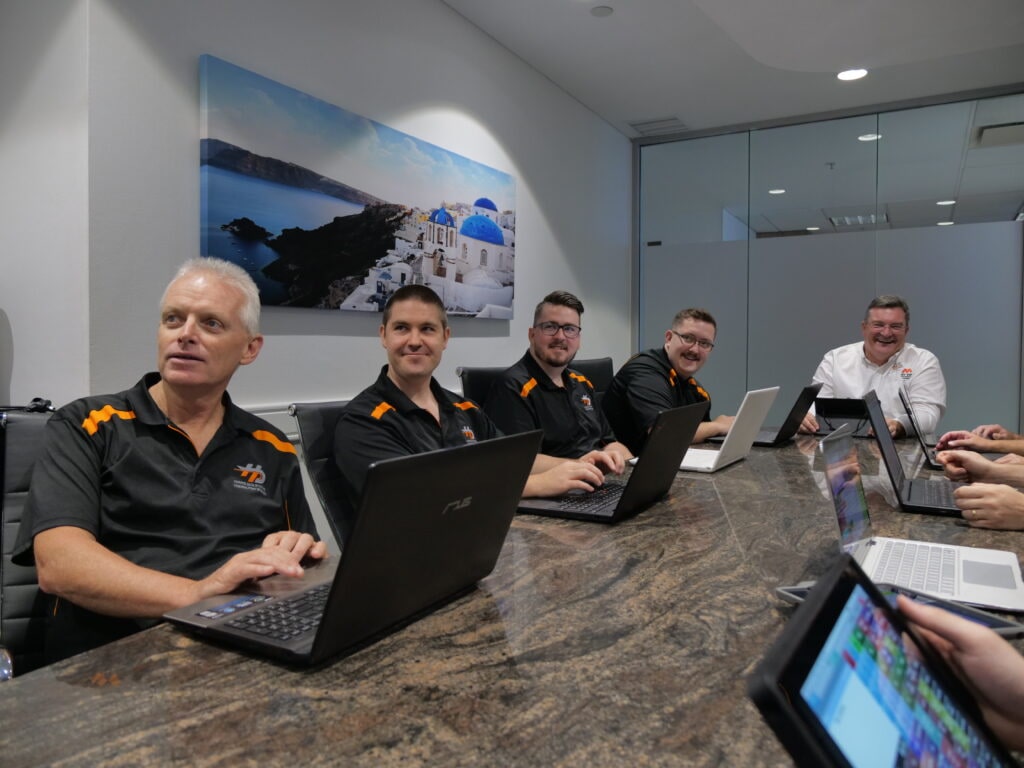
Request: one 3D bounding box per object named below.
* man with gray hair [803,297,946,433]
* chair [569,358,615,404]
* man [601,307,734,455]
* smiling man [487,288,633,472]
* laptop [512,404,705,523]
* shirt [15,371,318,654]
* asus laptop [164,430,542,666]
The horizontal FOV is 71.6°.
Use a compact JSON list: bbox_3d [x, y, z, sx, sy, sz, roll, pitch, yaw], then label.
[{"bbox_3d":[1.600,0.280,3.110,0.580,1.320,0.780,2,4,29],"label":"man with gray hair"},{"bbox_3d":[0.490,0.450,2.850,0.600,1.060,0.580,2,3,35],"label":"chair"},{"bbox_3d":[0.600,0.343,2.820,0.850,1.290,0.600,2,3,38],"label":"man"},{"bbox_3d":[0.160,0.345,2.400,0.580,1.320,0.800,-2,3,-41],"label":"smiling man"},{"bbox_3d":[0.257,0.180,1.790,0.360,0.257,0.370,2,3,30],"label":"laptop"},{"bbox_3d":[-0.615,0.270,1.290,0.540,0.610,0.330,-2,3,-40],"label":"shirt"},{"bbox_3d":[-0.200,0.195,0.982,0.343,0.253,0.378,2,4,30],"label":"asus laptop"}]

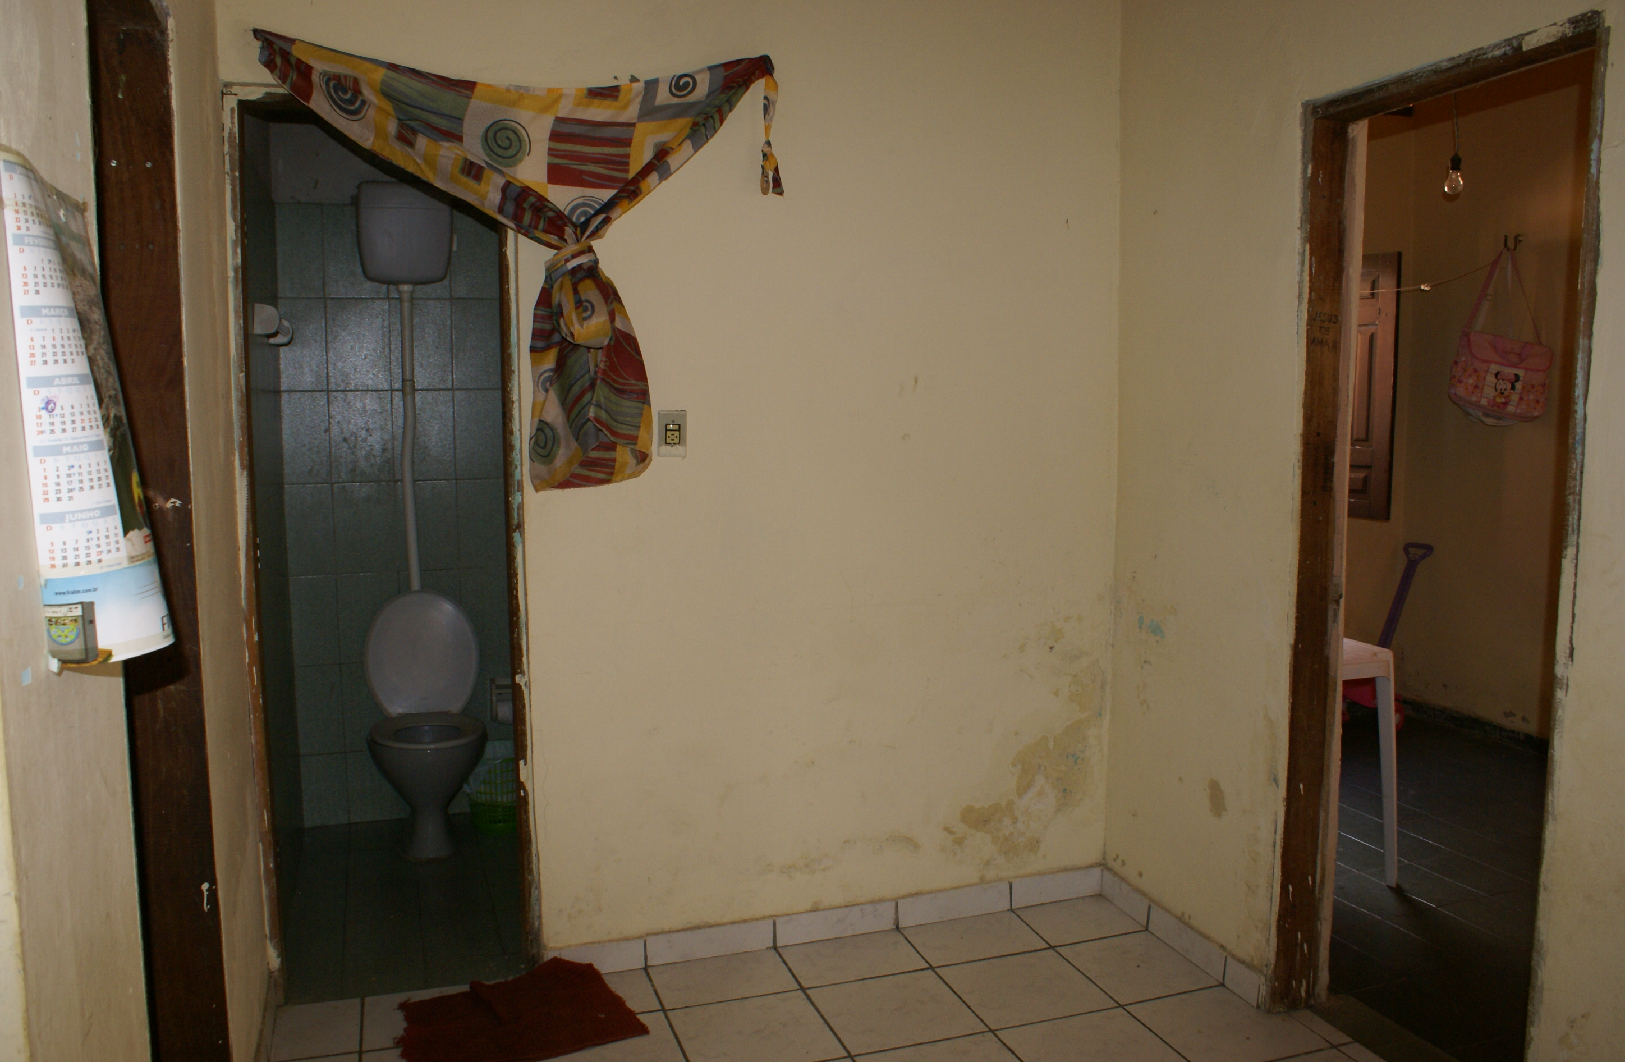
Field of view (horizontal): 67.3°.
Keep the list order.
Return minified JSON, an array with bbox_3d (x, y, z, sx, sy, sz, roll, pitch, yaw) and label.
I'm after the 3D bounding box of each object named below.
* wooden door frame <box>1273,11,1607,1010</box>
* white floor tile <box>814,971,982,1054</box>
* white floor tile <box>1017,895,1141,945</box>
[{"bbox_3d":[1.250,0.140,2.450,0.130,2.100,0.729,-2,7,-18],"label":"wooden door frame"},{"bbox_3d":[0.194,1.136,2.881,0.339,0.012,0.339,-2,7,-18],"label":"white floor tile"},{"bbox_3d":[0.732,1.081,3.368,0.293,0.012,0.234,-2,7,-18],"label":"white floor tile"}]

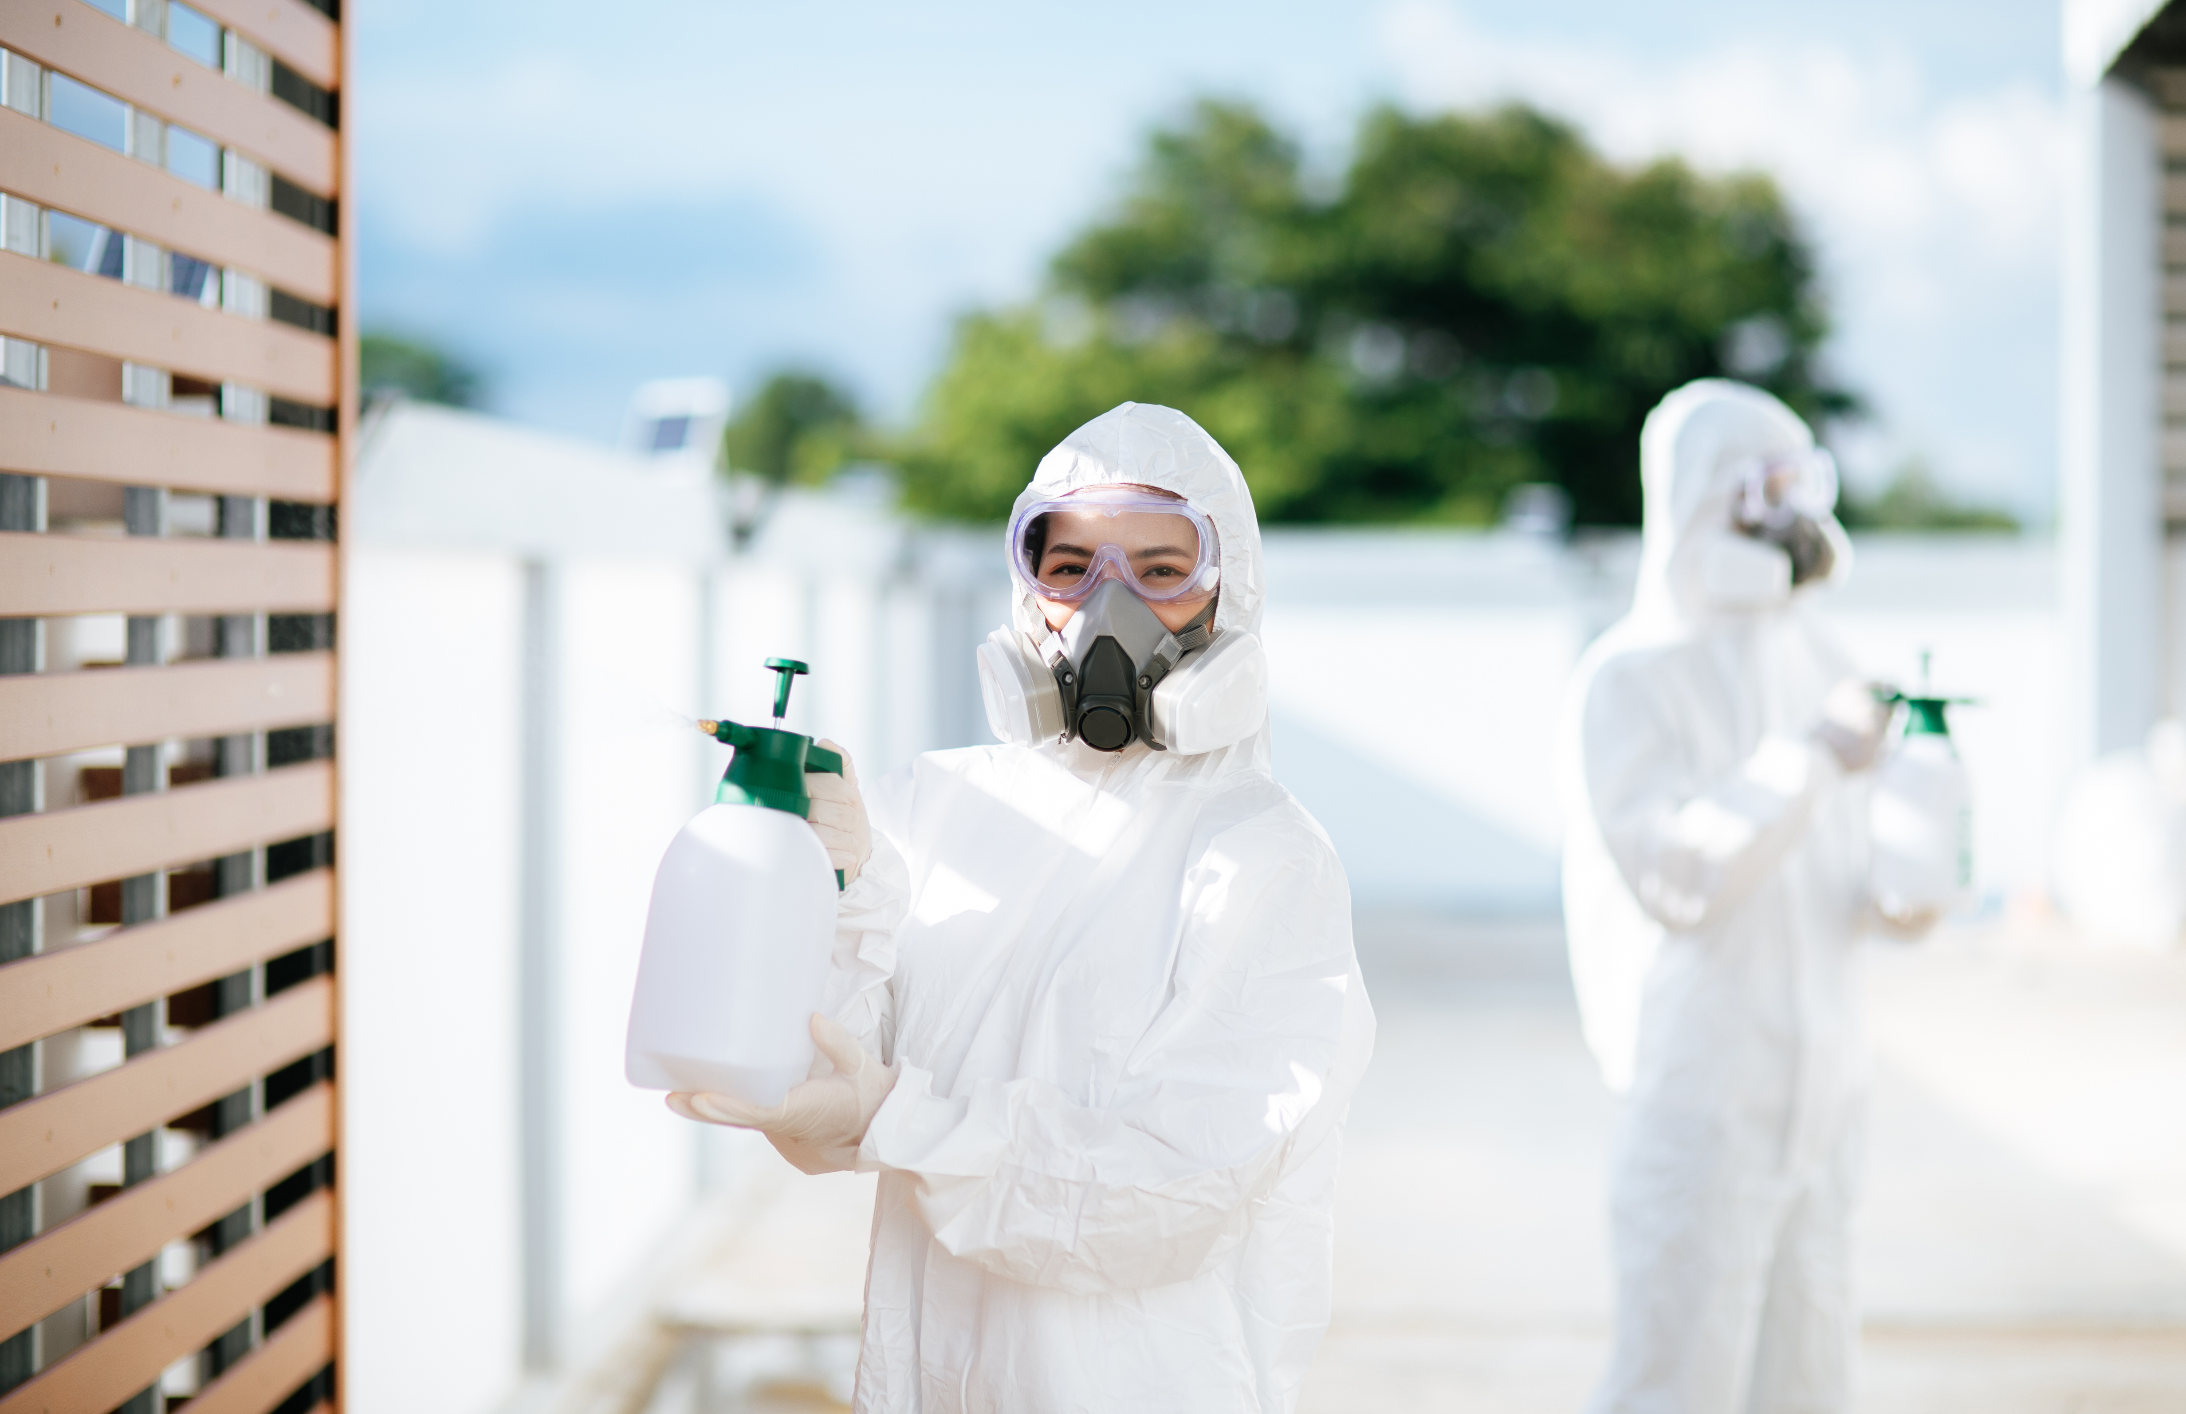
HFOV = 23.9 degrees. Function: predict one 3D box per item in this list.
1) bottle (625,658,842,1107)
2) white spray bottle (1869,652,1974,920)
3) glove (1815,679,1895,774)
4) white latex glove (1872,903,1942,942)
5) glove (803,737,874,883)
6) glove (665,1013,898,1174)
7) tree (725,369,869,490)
[{"bbox_3d":[-0.221,0.104,3.322,0.138,0.285,0.124,19,-13,-42],"label":"bottle"},{"bbox_3d":[0.878,0.087,5.450,0.135,0.286,0.120,1,1,18],"label":"white spray bottle"},{"bbox_3d":[0.799,0.019,5.430,0.085,0.100,0.085,1,1,18],"label":"glove"},{"bbox_3d":[0.853,0.228,5.450,0.080,0.050,0.110,0,1,-18],"label":"white latex glove"},{"bbox_3d":[-0.168,0.069,3.370,0.085,0.100,0.070,19,-13,-42],"label":"glove"},{"bbox_3d":[-0.200,0.248,3.310,0.150,0.103,0.100,1,1,-3],"label":"glove"},{"bbox_3d":[-4.333,-2.589,75.000,2.700,4.580,2.700,1,1,0],"label":"tree"}]

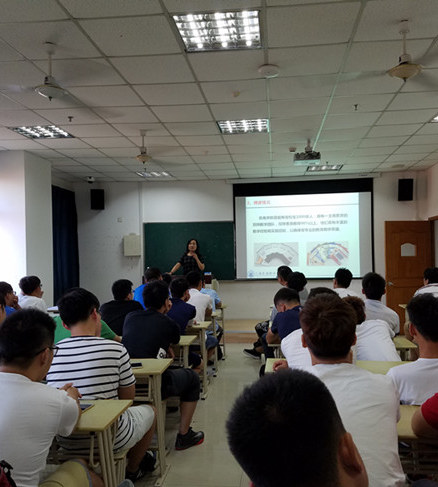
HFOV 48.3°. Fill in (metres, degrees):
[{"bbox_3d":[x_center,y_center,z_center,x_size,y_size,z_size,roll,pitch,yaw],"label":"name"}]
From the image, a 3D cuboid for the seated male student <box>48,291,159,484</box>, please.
[{"bbox_3d":[-0.654,0.844,2.716,0.550,1.210,0.830,-1,-2,12],"label":"seated male student"}]

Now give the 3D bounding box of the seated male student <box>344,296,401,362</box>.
[{"bbox_3d":[1.034,0.922,3.427,0.500,1.080,0.850,0,-2,-1],"label":"seated male student"}]

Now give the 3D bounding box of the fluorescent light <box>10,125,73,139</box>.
[{"bbox_3d":[-2.091,-1.349,5.917,0.590,0.080,0.590,-1,-1,7],"label":"fluorescent light"}]

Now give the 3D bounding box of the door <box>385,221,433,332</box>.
[{"bbox_3d":[3.359,0.602,8.578,0.848,2.010,0.051,-1,-2,-6],"label":"door"}]

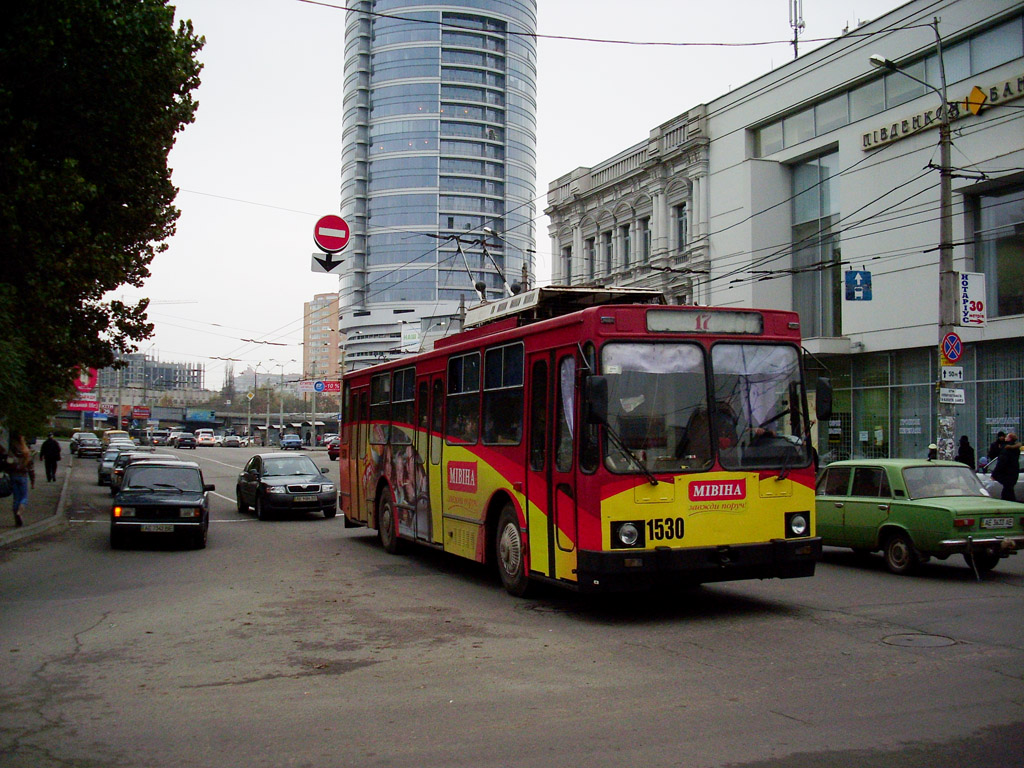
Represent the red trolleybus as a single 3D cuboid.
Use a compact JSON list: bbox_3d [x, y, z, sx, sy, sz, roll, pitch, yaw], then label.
[{"bbox_3d":[-0.036,0.812,16.069,2.540,3.460,11.301,1,-3,-21],"label":"red trolleybus"}]

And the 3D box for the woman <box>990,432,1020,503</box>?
[{"bbox_3d":[10.108,1.862,23.000,0.520,1.690,0.520,-1,-3,31],"label":"woman"}]

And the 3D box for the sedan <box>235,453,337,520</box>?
[{"bbox_3d":[-5.478,2.371,26.900,1.770,1.460,4.680,1,-3,-20],"label":"sedan"}]

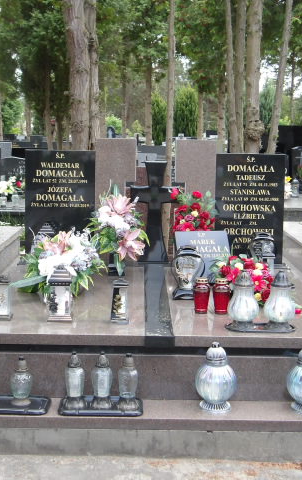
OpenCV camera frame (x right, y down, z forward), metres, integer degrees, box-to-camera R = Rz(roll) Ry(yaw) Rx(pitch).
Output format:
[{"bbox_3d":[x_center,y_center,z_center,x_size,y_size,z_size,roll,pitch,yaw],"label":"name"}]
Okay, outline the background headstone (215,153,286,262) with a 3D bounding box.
[{"bbox_3d":[0.680,-0.215,5.424,0.475,0.761,0.080,1,9,-1],"label":"background headstone"}]

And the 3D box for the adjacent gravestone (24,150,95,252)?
[{"bbox_3d":[-0.625,-0.239,5.403,0.477,0.760,0.080,1,9,-1],"label":"adjacent gravestone"}]

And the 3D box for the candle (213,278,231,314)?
[{"bbox_3d":[0.368,0.289,3.993,0.088,0.176,0.088,1,9,-1],"label":"candle"}]

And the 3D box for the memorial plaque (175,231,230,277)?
[{"bbox_3d":[0.326,0.113,4.812,0.335,0.327,0.050,1,-19,2],"label":"memorial plaque"}]

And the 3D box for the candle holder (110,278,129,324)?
[{"bbox_3d":[-0.149,0.297,3.782,0.081,0.210,0.081,2,9,9],"label":"candle holder"}]

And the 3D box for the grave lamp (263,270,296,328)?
[{"bbox_3d":[0.631,0.282,3.772,0.156,0.269,0.156,1,9,-1],"label":"grave lamp"}]

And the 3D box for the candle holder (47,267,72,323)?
[{"bbox_3d":[-0.453,0.270,3.934,0.122,0.266,0.122,1,9,-1],"label":"candle holder"}]

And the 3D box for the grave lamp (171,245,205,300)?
[{"bbox_3d":[0.215,0.176,4.326,0.179,0.289,0.150,3,9,11],"label":"grave lamp"}]

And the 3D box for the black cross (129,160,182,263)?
[{"bbox_3d":[0.036,-0.190,5.332,0.361,0.689,0.110,1,9,-1],"label":"black cross"}]

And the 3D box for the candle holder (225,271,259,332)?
[{"bbox_3d":[0.451,0.280,3.742,0.155,0.276,0.155,1,9,-1],"label":"candle holder"}]

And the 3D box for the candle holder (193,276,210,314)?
[{"bbox_3d":[0.264,0.286,3.995,0.083,0.179,0.083,1,9,-1],"label":"candle holder"}]

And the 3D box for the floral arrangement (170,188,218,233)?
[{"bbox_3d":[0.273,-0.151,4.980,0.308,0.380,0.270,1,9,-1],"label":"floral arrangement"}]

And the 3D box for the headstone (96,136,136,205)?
[{"bbox_3d":[-0.227,-0.261,5.279,0.279,0.838,0.090,1,9,-1],"label":"headstone"}]

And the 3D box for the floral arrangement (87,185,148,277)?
[{"bbox_3d":[-0.210,-0.067,5.021,0.402,0.594,0.300,1,9,-1],"label":"floral arrangement"}]

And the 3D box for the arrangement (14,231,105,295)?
[{"bbox_3d":[-0.541,0.115,4.590,0.555,0.359,0.400,1,9,-1],"label":"arrangement"}]

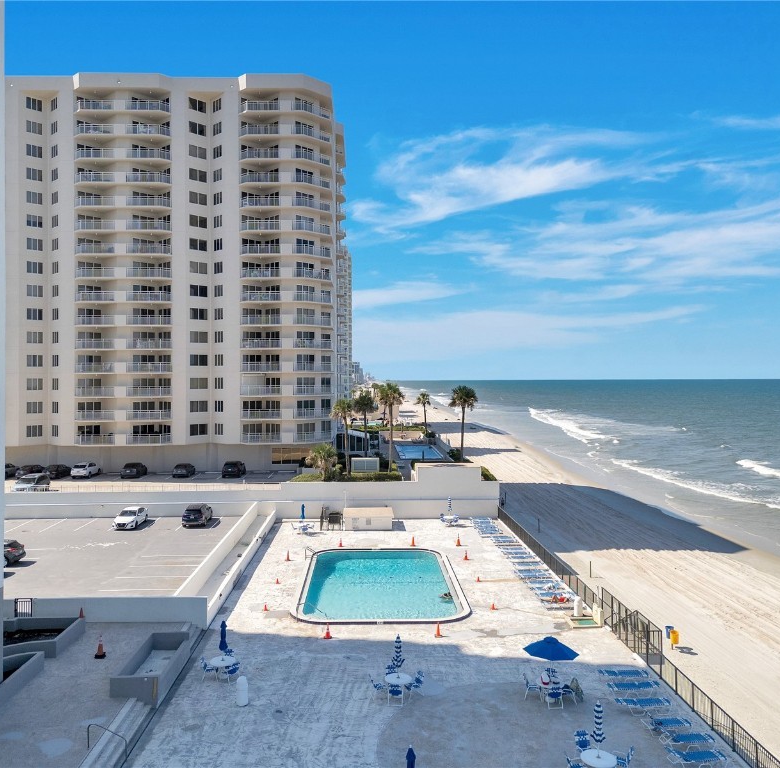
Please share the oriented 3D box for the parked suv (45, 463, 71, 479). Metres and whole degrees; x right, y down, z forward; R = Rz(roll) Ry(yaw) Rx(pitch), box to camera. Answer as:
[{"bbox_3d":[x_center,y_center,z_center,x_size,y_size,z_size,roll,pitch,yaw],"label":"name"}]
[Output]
[{"bbox_3d":[-36.050,9.631,78.400,1.830,1.440,4.750,0,0,-2],"label":"parked suv"}]

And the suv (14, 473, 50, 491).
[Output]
[{"bbox_3d":[-33.750,9.594,66.600,1.870,1.670,4.600,0,0,-2],"label":"suv"}]

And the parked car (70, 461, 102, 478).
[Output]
[{"bbox_3d":[-33.357,9.360,78.299,1.880,1.650,4.650,0,0,-3],"label":"parked car"}]

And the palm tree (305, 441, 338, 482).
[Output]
[{"bbox_3d":[-6.300,7.191,65.800,3.100,3.700,3.100,0,0,-2],"label":"palm tree"}]

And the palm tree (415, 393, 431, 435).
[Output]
[{"bbox_3d":[6.317,5.782,138.000,3.000,8.261,3.000,0,0,-3],"label":"palm tree"}]

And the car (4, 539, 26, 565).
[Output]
[{"bbox_3d":[-26.600,11.199,46.800,4.550,1.500,1.830,0,0,-3],"label":"car"}]

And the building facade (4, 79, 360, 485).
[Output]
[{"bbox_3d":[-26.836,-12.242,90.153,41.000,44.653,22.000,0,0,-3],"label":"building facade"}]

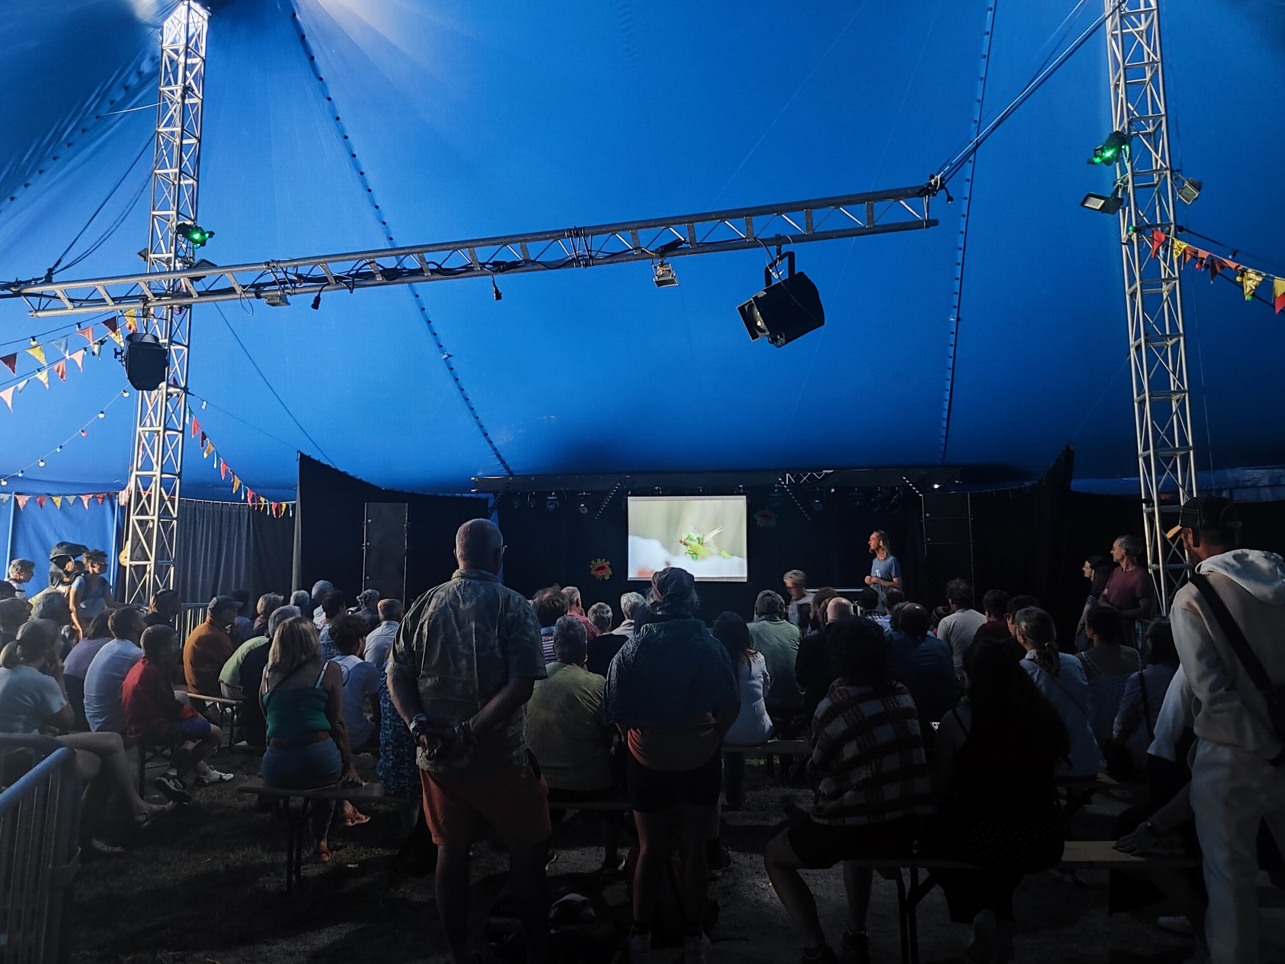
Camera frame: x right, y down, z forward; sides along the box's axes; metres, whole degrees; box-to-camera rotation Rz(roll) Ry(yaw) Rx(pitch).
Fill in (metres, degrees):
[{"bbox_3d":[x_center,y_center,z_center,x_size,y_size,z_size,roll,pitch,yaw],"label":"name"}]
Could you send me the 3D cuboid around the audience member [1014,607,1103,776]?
[{"bbox_3d":[2.083,1.380,4.753,0.470,1.330,0.760,2,-7,-15],"label":"audience member"}]

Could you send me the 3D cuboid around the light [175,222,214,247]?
[{"bbox_3d":[-5.657,-3.123,10.776,0.360,0.250,0.270,29,-4,7],"label":"light"}]

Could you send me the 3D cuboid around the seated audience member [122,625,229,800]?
[{"bbox_3d":[-3.267,1.601,5.977,0.650,1.190,0.420,5,-8,-40],"label":"seated audience member"}]

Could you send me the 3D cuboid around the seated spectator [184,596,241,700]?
[{"bbox_3d":[-3.667,1.703,7.668,0.500,1.355,0.820,-6,-9,40],"label":"seated spectator"}]

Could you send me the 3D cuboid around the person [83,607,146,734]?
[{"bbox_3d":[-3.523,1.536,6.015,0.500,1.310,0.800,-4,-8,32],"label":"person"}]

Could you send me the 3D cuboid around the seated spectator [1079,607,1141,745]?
[{"bbox_3d":[2.853,1.484,5.587,0.460,1.310,0.750,2,-7,-15],"label":"seated spectator"}]

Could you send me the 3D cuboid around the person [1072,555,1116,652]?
[{"bbox_3d":[4.026,1.458,7.584,0.340,1.640,0.460,-2,-7,18],"label":"person"}]

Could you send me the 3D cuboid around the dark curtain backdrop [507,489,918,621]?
[{"bbox_3d":[0.867,1.305,12.734,6.402,2.581,0.200,-1,-7,10],"label":"dark curtain backdrop"}]

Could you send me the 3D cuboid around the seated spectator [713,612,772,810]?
[{"bbox_3d":[0.603,1.502,5.616,0.450,1.290,0.720,0,-7,-3],"label":"seated spectator"}]

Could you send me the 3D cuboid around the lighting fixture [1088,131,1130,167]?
[{"bbox_3d":[4.622,-3.315,8.481,0.330,0.270,0.270,-41,4,-15],"label":"lighting fixture"}]

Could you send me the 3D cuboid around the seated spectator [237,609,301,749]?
[{"bbox_3d":[-2.370,1.508,5.817,0.520,1.340,0.780,-3,-7,27],"label":"seated spectator"}]

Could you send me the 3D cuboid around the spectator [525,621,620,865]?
[{"bbox_3d":[-0.307,1.333,4.296,0.510,1.330,0.760,0,-7,3],"label":"spectator"}]

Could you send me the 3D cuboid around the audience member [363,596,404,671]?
[{"bbox_3d":[-2.151,1.707,7.641,0.500,1.335,0.800,-3,-7,22],"label":"audience member"}]

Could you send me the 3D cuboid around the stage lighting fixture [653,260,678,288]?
[{"bbox_3d":[0.154,-1.394,5.700,0.165,0.180,0.140,0,-15,0],"label":"stage lighting fixture"}]

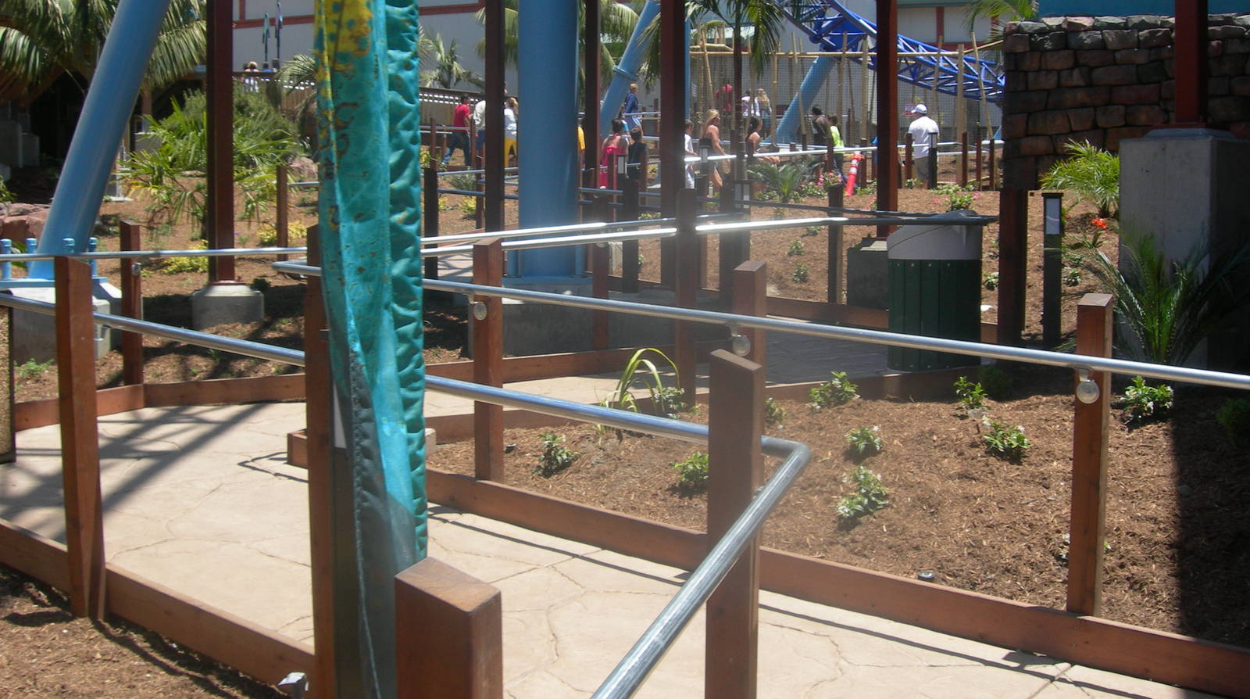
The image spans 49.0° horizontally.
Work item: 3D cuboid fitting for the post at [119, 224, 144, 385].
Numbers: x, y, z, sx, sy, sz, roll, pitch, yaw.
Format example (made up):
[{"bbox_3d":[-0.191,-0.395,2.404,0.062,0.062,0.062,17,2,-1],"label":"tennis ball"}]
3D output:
[{"bbox_3d":[-2.944,-0.269,8.200,0.092,0.975,0.092,2,5,21],"label":"post"}]

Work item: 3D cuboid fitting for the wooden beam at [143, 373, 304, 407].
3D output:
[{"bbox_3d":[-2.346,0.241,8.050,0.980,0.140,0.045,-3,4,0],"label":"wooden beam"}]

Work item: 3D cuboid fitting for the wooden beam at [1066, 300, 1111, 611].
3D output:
[{"bbox_3d":[1.501,0.350,4.430,0.092,1.018,0.092,3,5,32],"label":"wooden beam"}]

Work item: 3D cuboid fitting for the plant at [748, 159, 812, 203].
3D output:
[{"bbox_3d":[2.538,-2.770,22.500,1.050,0.720,1.000,0,5,0],"label":"plant"}]

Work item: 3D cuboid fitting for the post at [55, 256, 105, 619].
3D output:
[{"bbox_3d":[-1.754,0.285,4.420,0.092,1.145,0.092,4,6,38],"label":"post"}]

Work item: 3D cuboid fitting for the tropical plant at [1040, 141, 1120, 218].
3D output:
[{"bbox_3d":[4.958,-1.801,14.500,1.100,0.820,1.000,0,5,0],"label":"tropical plant"}]

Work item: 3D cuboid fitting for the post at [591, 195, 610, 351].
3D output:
[{"bbox_3d":[-0.155,-0.493,8.960,0.098,1.060,0.098,0,4,-7],"label":"post"}]

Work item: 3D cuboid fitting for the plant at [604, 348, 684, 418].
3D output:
[{"bbox_3d":[0.097,0.188,6.950,0.405,0.380,0.320,0,4,0],"label":"plant"}]

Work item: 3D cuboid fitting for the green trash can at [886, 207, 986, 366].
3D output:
[{"bbox_3d":[1.875,-0.366,8.300,0.575,0.950,0.575,3,5,34],"label":"green trash can"}]

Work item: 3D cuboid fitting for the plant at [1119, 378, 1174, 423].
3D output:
[{"bbox_3d":[2.597,0.248,6.829,0.250,0.210,0.240,2,5,21],"label":"plant"}]

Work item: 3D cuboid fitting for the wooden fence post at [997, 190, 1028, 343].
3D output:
[{"bbox_3d":[2.189,-0.374,7.739,0.105,1.100,0.115,-2,5,-26],"label":"wooden fence post"}]

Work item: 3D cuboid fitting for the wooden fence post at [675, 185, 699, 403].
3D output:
[{"bbox_3d":[0.318,-0.253,7.030,0.092,1.131,0.092,-1,5,-17],"label":"wooden fence post"}]

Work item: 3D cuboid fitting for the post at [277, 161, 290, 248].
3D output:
[{"bbox_3d":[-3.229,-1.246,12.960,0.100,1.060,0.100,-3,5,-37],"label":"post"}]

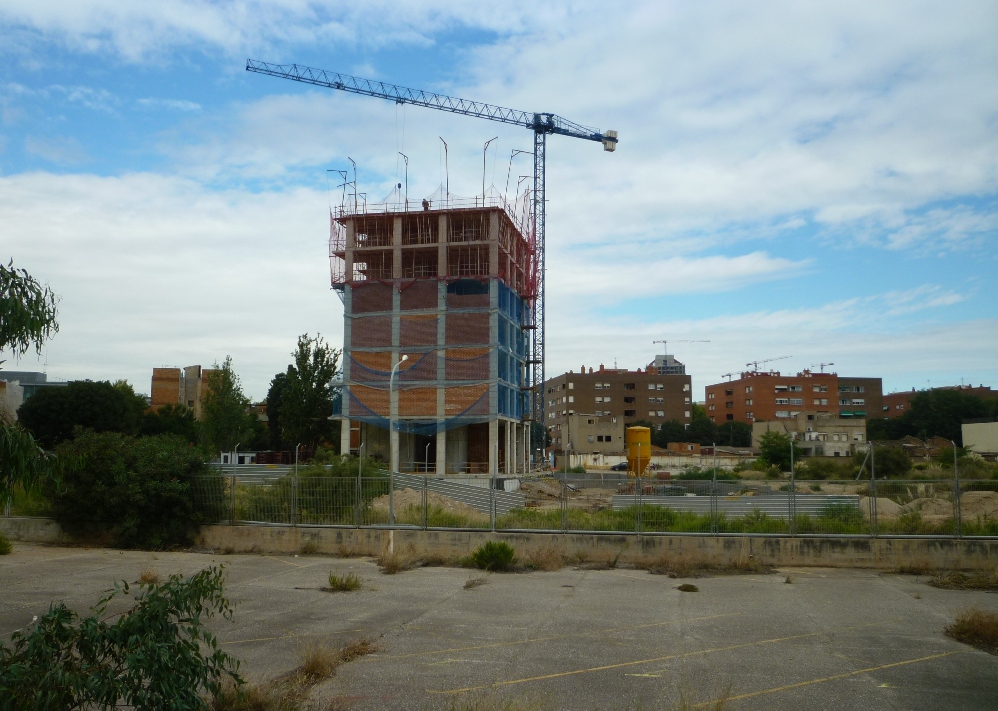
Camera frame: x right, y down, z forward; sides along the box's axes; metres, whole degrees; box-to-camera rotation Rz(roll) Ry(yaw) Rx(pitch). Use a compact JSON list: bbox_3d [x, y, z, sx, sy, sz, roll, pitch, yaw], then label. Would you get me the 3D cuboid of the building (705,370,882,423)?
[{"bbox_3d":[71.400,15.908,203.033,31.500,22.100,25.500,1,-7,-7],"label":"building"}]

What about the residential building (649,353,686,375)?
[{"bbox_3d":[134.198,40.769,669.829,30.000,83.730,28.000,-1,-7,6],"label":"residential building"}]

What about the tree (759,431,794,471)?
[{"bbox_3d":[47.545,16.208,142.080,6.600,7.250,6.400,-2,-7,17],"label":"tree"}]

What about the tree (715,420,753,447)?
[{"bbox_3d":[48.430,18.210,172.370,7.200,9.400,7.200,-2,-7,16],"label":"tree"}]

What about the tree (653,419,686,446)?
[{"bbox_3d":[34.860,17.910,170.370,6.500,9.500,6.500,-1,-7,11],"label":"tree"}]

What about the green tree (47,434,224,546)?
[{"bbox_3d":[-14.060,5.124,32.322,6.500,4.360,5.000,1,-7,-11],"label":"green tree"}]

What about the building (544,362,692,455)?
[{"bbox_3d":[25.980,14.760,190.630,27.800,22.300,23.000,1,-7,-10],"label":"building"}]

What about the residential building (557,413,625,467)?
[{"bbox_3d":[17.280,15.960,151.700,8.700,10.200,9.500,1,-7,-10],"label":"residential building"}]

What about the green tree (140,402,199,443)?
[{"bbox_3d":[-45.310,11.580,115.320,7.800,9.600,7.500,3,-8,-21],"label":"green tree"}]

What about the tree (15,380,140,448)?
[{"bbox_3d":[-41.563,7.192,82.727,11.600,9.670,10.000,2,-7,-17],"label":"tree"}]

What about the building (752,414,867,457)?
[{"bbox_3d":[61.400,17.400,167.010,15.400,10.900,15.000,1,-7,-10],"label":"building"}]

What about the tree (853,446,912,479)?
[{"bbox_3d":[44.880,12.470,97.950,7.000,4.000,6.300,-3,-8,24],"label":"tree"}]

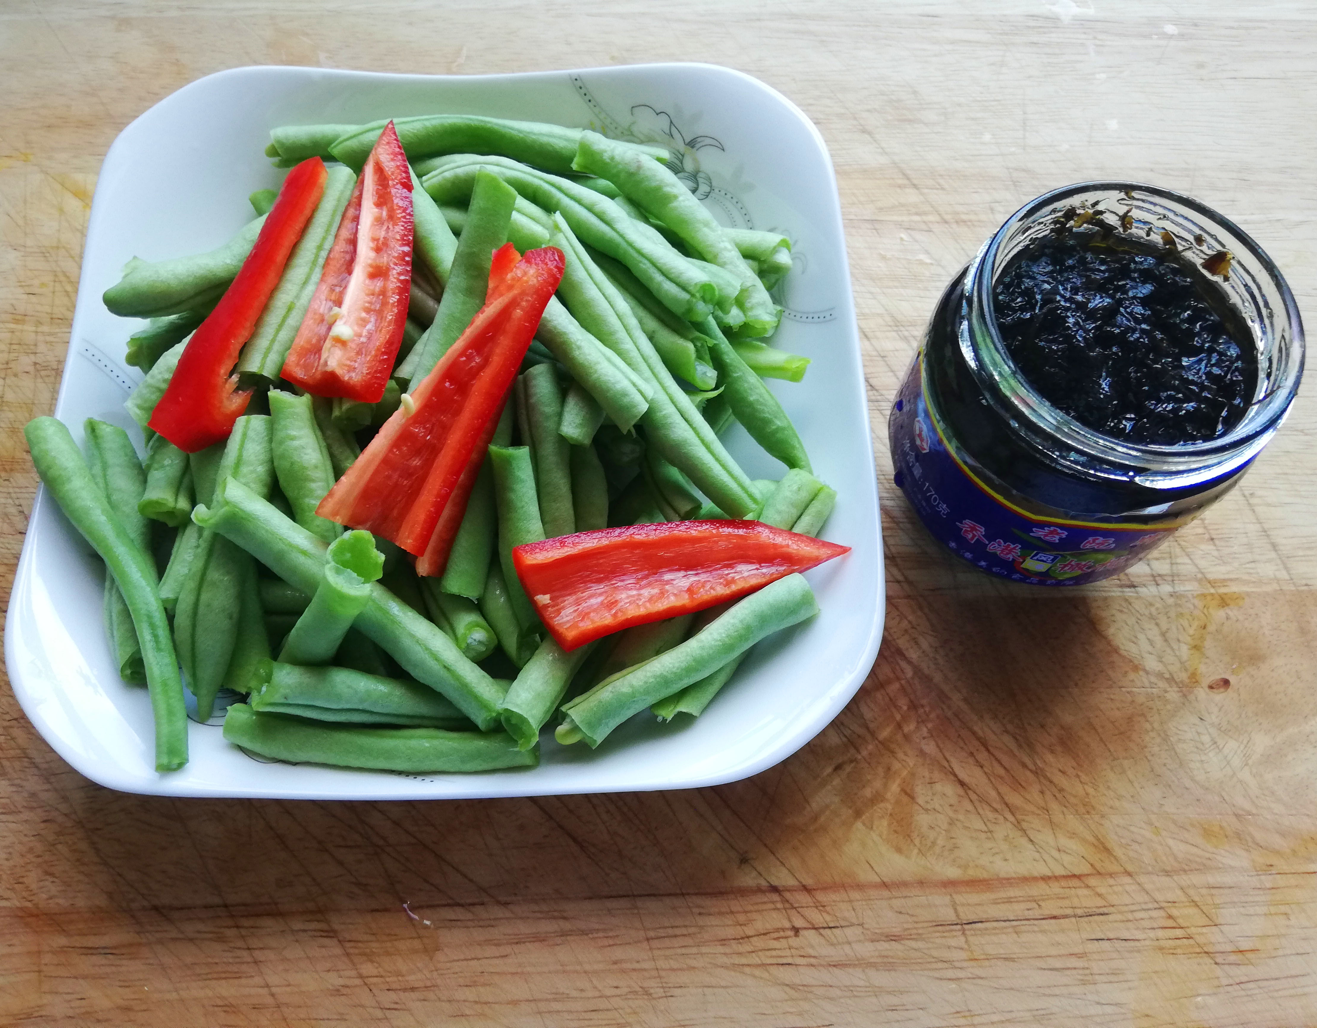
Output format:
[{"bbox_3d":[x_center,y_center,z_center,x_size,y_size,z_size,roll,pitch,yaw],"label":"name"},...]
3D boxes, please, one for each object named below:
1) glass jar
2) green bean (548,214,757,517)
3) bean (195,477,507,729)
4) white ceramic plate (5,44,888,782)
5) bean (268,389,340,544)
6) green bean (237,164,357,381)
[{"bbox_3d":[0.093,-0.026,0.231,0.072,0.070,0.072,0,68,0],"label":"glass jar"},{"bbox_3d":[-0.003,-0.034,0.230,0.012,0.010,0.082,-29,76,-11],"label":"green bean"},{"bbox_3d":[-0.064,0.019,0.215,0.077,0.011,0.011,36,72,5],"label":"bean"},{"bbox_3d":[-0.044,-0.024,0.245,0.182,0.040,0.182,-1,68,-1],"label":"white ceramic plate"},{"bbox_3d":[-0.075,-0.009,0.224,0.011,0.011,0.037,-15,82,-6],"label":"bean"},{"bbox_3d":[-0.082,-0.056,0.235,0.011,0.010,0.059,10,67,4],"label":"green bean"}]

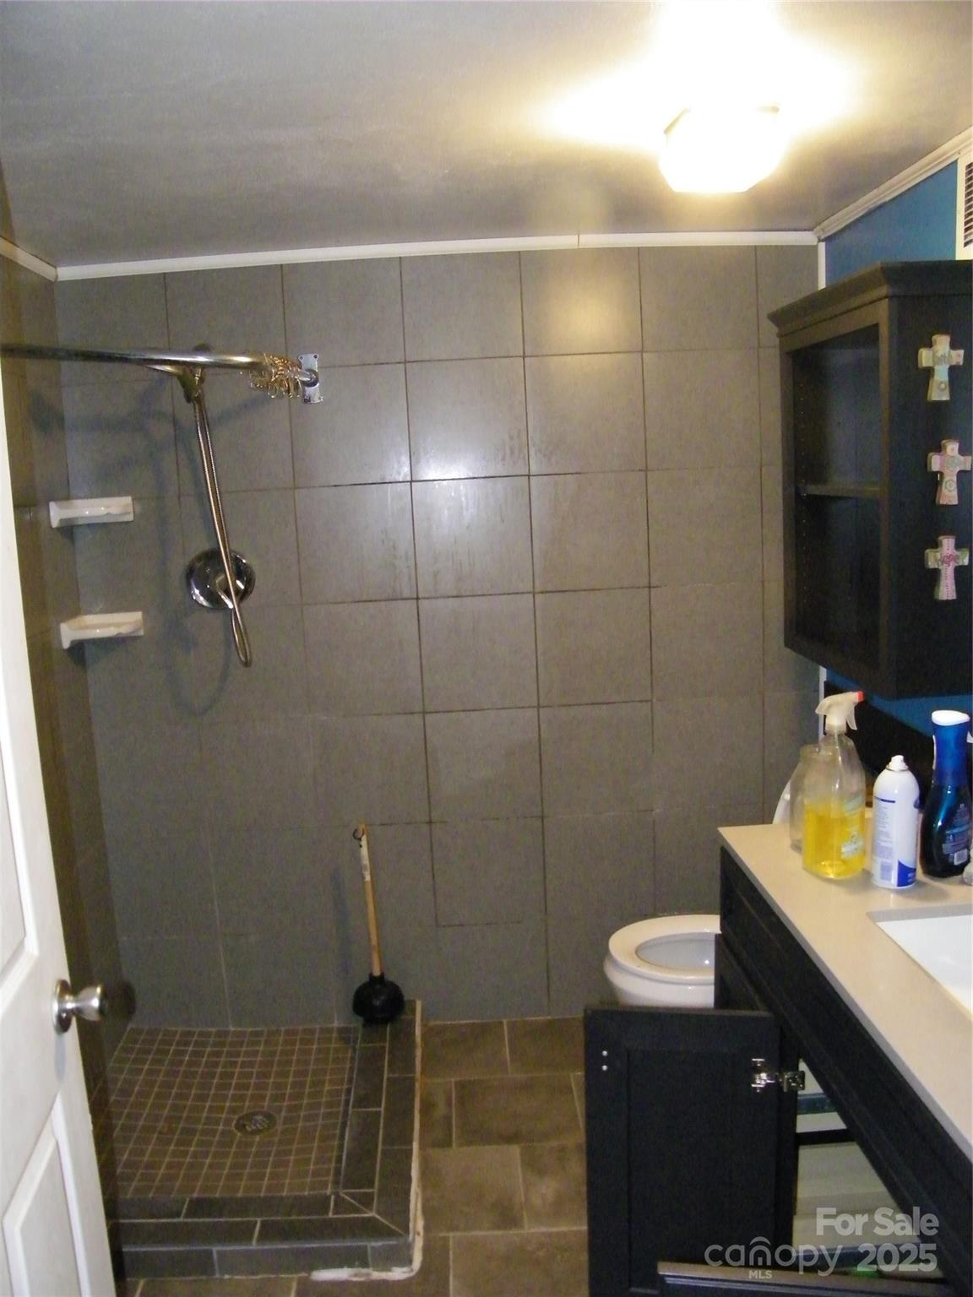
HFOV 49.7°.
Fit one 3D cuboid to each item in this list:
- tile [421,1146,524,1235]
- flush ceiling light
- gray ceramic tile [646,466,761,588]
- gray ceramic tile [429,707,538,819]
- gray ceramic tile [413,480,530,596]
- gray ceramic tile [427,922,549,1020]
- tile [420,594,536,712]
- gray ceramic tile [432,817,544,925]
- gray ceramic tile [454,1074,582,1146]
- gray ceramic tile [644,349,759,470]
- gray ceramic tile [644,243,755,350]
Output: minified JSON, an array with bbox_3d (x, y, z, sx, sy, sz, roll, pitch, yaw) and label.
[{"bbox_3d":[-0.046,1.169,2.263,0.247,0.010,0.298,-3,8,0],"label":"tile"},{"bbox_3d":[0.426,-0.887,1.851,0.215,0.100,0.215,-3,8,0],"label":"flush ceiling light"},{"bbox_3d":[0.580,-0.323,2.787,0.304,0.304,0.010,-3,8,0],"label":"gray ceramic tile"},{"bbox_3d":[-0.007,0.317,2.859,0.303,0.303,0.012,-3,8,0],"label":"gray ceramic tile"},{"bbox_3d":[-0.043,-0.295,2.788,0.304,0.304,0.010,-3,8,0],"label":"gray ceramic tile"},{"bbox_3d":[0.022,0.908,2.946,0.303,0.279,0.010,-3,8,-1],"label":"gray ceramic tile"},{"bbox_3d":[-0.021,0.013,2.813,0.303,0.303,0.012,-3,8,0],"label":"tile"},{"bbox_3d":[0.007,0.620,2.921,0.304,0.304,0.010,-3,8,0],"label":"gray ceramic tile"},{"bbox_3d":[0.072,1.122,2.544,0.296,0.010,0.298,-3,8,0],"label":"gray ceramic tile"},{"bbox_3d":[0.563,-0.623,2.739,0.303,0.303,0.010,-3,8,-1],"label":"gray ceramic tile"},{"bbox_3d":[0.542,-0.892,2.679,0.303,0.253,0.012,-3,8,0],"label":"gray ceramic tile"}]

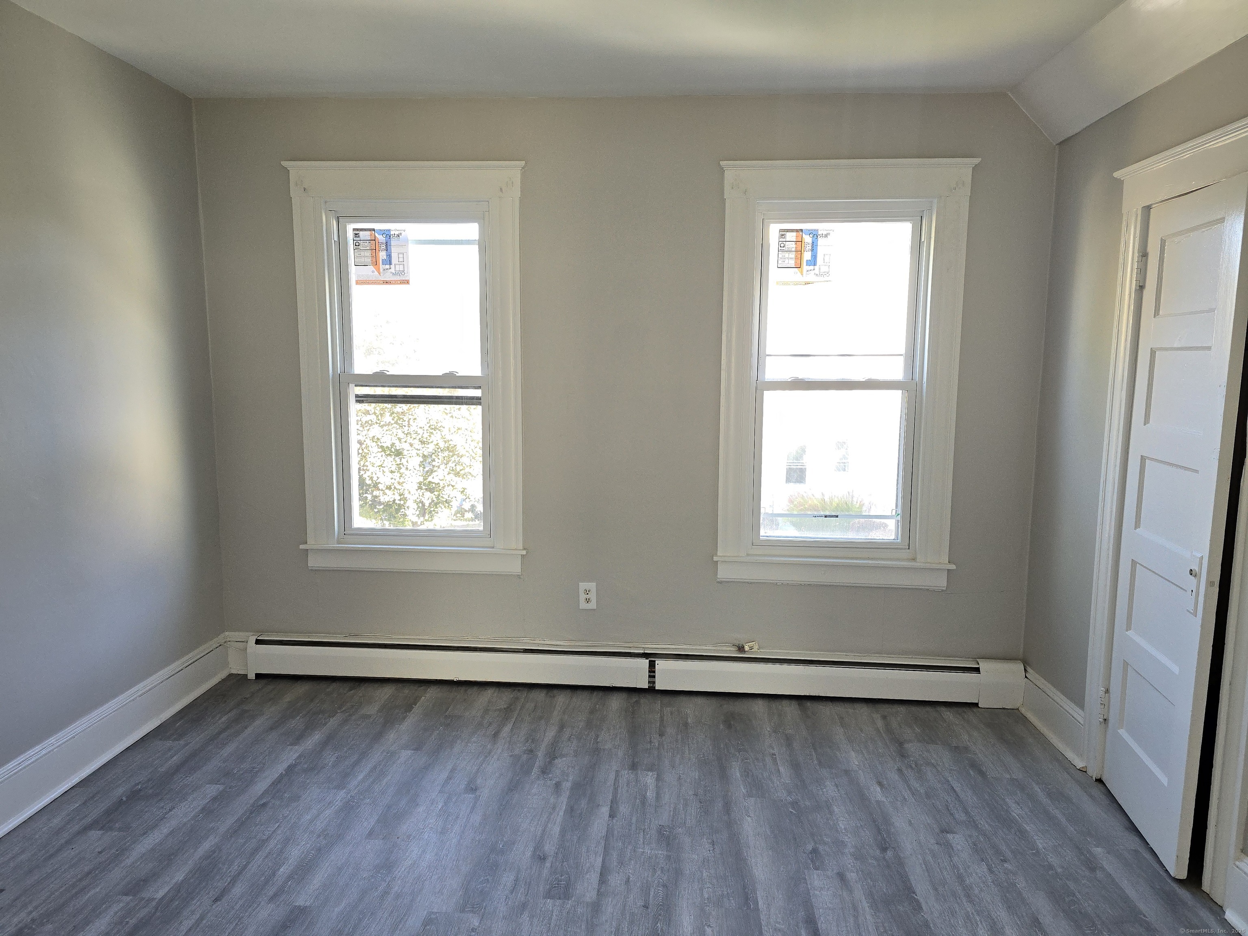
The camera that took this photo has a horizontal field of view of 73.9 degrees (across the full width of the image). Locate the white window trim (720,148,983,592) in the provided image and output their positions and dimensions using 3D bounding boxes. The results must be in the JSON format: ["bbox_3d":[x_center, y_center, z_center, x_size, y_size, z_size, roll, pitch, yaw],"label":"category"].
[{"bbox_3d":[0.892,-0.362,3.468,1.020,1.752,0.135,1,8,4],"label":"white window trim"}]

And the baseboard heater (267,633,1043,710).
[{"bbox_3d":[-0.010,0.884,3.649,3.382,0.198,0.077,1,8,4],"label":"baseboard heater"}]

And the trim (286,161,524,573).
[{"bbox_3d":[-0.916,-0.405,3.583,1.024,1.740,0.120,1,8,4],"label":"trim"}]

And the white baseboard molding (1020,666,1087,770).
[{"bbox_3d":[1.681,0.946,3.243,0.040,0.215,0.570,1,8,4],"label":"white baseboard molding"}]

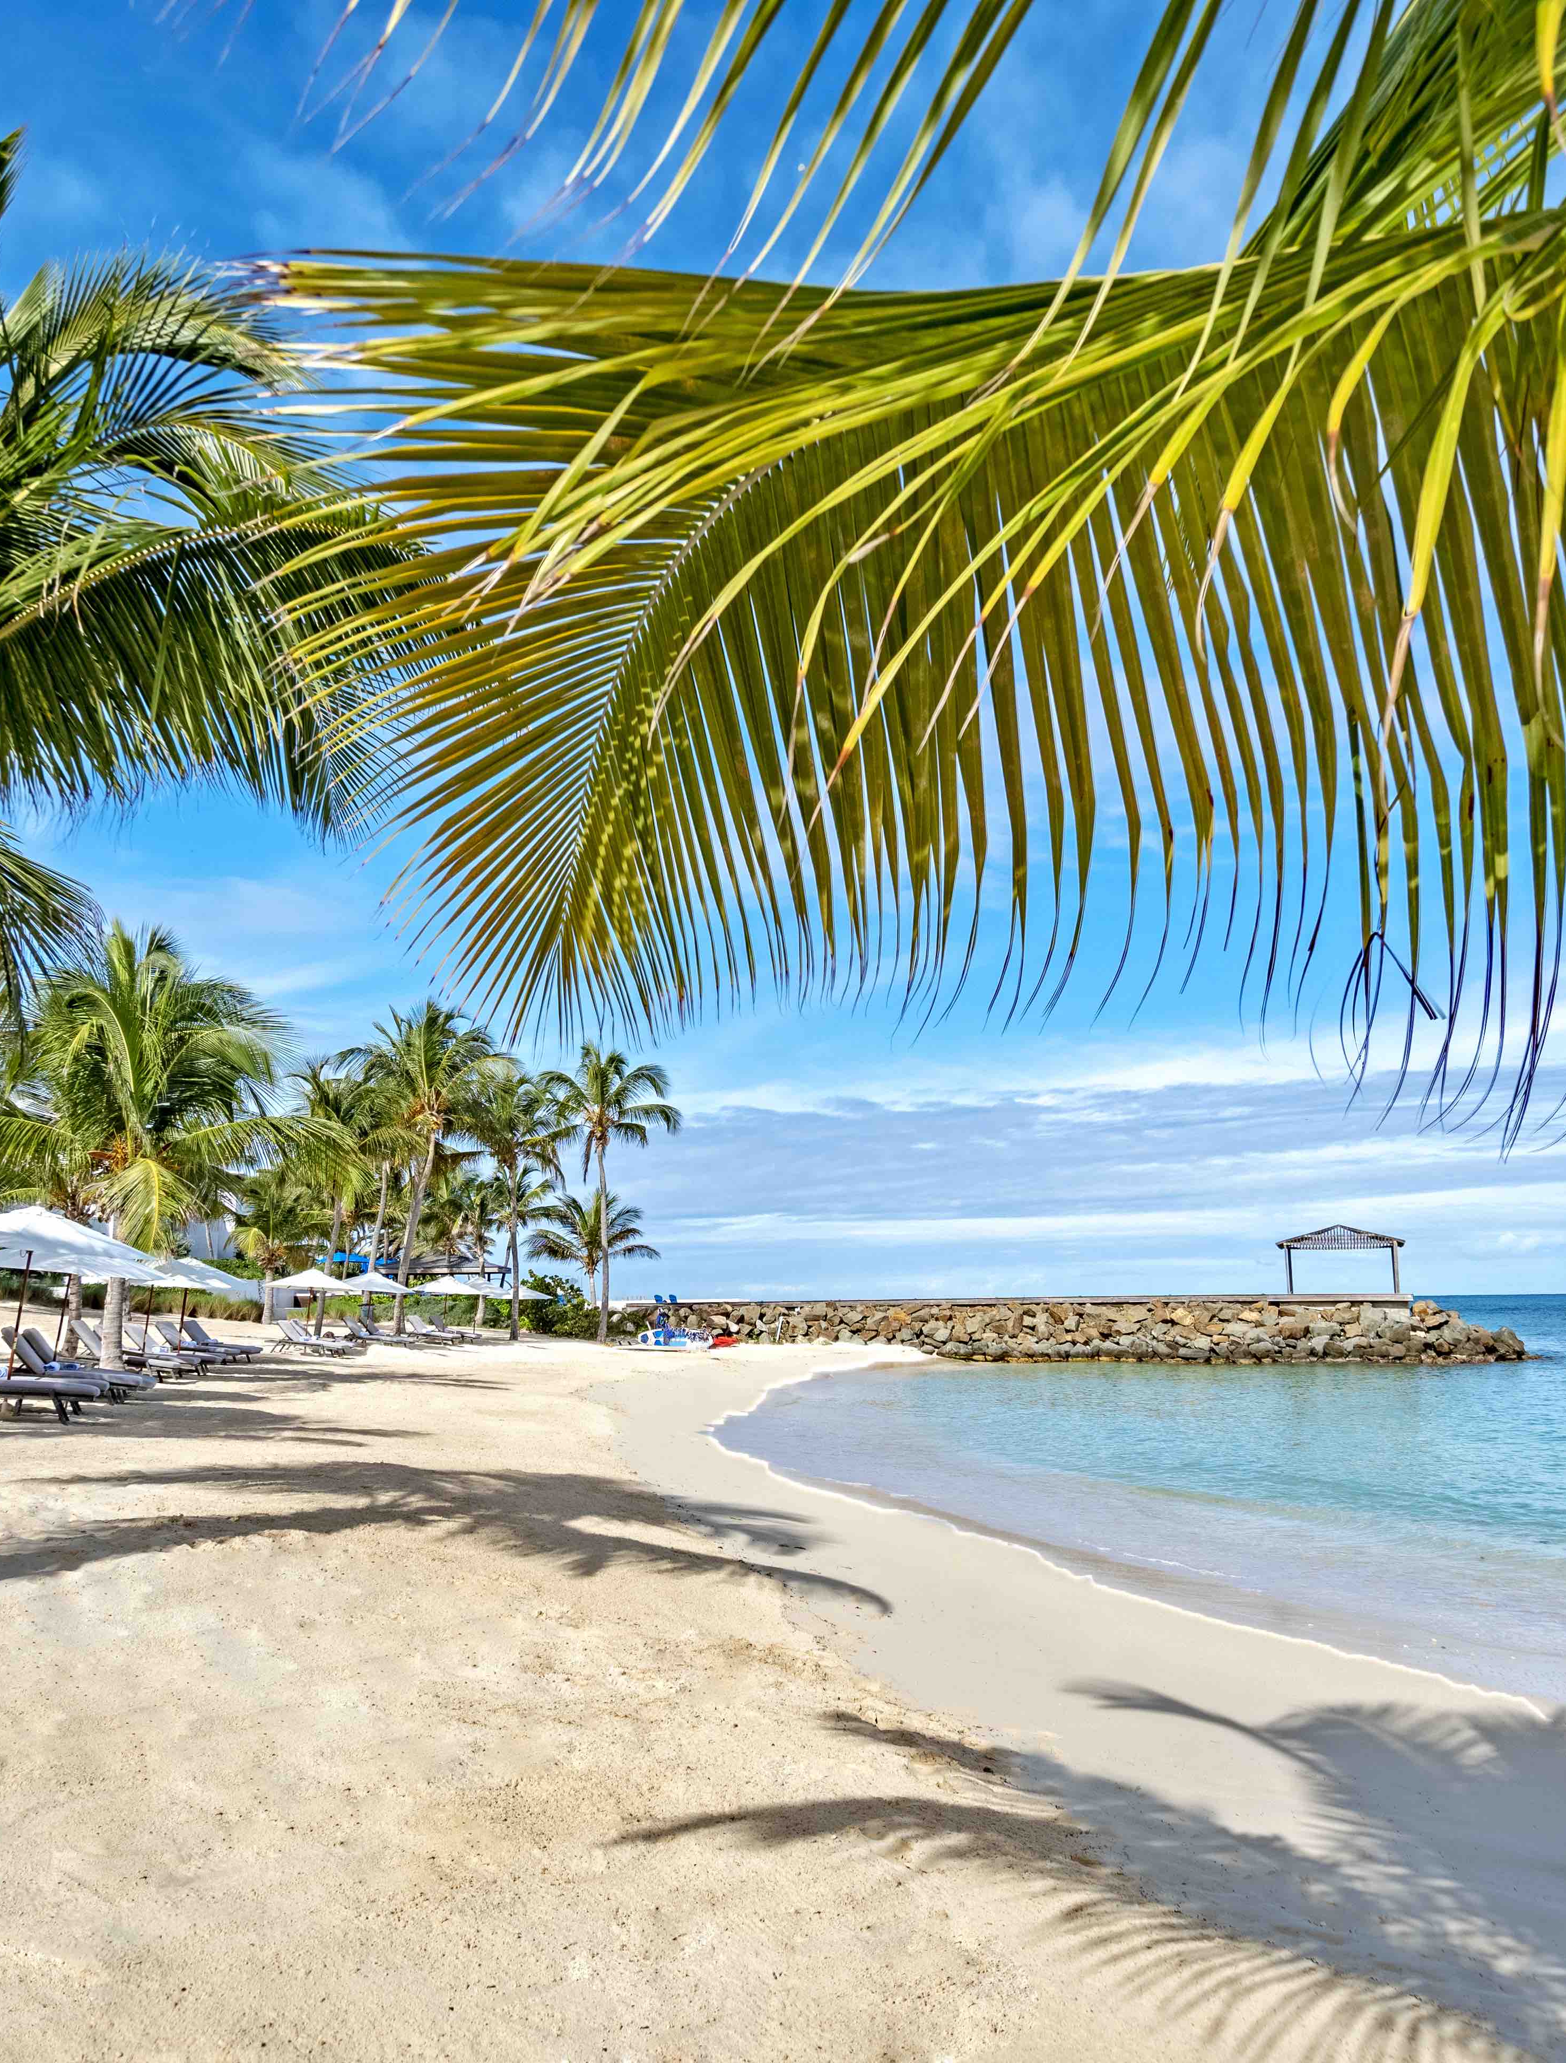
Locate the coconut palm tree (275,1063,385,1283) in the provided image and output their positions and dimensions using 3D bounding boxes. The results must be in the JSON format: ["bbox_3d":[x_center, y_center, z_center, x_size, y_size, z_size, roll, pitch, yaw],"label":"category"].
[{"bbox_3d":[-17.101,6.290,53.500,5.600,10.060,5.600,-1,-11,0],"label":"coconut palm tree"}]

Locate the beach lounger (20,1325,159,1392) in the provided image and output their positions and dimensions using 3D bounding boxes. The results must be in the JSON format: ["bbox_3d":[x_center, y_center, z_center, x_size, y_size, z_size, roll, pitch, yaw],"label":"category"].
[{"bbox_3d":[-10.919,5.223,22.500,1.970,0.930,0.700,2,-11,-14],"label":"beach lounger"}]

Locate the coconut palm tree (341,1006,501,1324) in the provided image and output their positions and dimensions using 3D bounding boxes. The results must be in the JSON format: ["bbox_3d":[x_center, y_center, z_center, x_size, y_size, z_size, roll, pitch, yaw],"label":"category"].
[{"bbox_3d":[-11.500,4.259,45.499,5.253,10.455,5.253,-1,-11,0],"label":"coconut palm tree"}]

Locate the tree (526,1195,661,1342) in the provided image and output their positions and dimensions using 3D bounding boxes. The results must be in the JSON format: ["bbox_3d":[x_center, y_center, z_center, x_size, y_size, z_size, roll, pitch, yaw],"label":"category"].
[{"bbox_3d":[-7.143,8.707,53.819,4.875,5.352,4.875,-1,-11,0],"label":"tree"}]

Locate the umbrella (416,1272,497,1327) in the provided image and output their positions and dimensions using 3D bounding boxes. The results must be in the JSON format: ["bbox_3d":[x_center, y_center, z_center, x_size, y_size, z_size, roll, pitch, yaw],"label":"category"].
[{"bbox_3d":[-12.825,10.734,55.267,2.800,2.500,2.800,2,-11,-14],"label":"umbrella"}]

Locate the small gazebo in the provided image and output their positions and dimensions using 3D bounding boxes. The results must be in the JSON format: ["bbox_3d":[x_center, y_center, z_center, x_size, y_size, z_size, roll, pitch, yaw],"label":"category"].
[{"bbox_3d":[23.828,9.815,61.000,5.300,2.990,5.100,-5,-12,22],"label":"small gazebo"}]

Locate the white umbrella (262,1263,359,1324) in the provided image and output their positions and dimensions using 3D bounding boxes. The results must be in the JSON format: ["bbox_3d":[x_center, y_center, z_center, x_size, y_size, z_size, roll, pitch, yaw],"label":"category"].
[{"bbox_3d":[-14.756,8.732,44.767,2.800,2.500,2.800,2,-11,-14],"label":"white umbrella"}]

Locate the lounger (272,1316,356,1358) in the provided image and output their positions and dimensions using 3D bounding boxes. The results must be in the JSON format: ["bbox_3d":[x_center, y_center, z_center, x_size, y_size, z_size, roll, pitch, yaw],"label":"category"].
[{"bbox_3d":[-11.800,7.643,35.700,1.900,0.850,0.700,-1,-11,2],"label":"lounger"}]

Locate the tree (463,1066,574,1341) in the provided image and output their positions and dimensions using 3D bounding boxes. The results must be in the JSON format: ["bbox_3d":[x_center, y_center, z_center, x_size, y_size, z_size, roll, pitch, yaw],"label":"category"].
[{"bbox_3d":[-9.098,5.875,49.265,4.182,9.283,4.182,-1,-11,0],"label":"tree"}]

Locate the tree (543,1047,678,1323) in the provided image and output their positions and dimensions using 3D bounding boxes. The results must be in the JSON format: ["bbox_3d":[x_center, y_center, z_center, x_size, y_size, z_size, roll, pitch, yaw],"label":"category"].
[{"bbox_3d":[-6.143,5.646,50.325,4.886,10.321,4.886,-1,-11,0],"label":"tree"}]

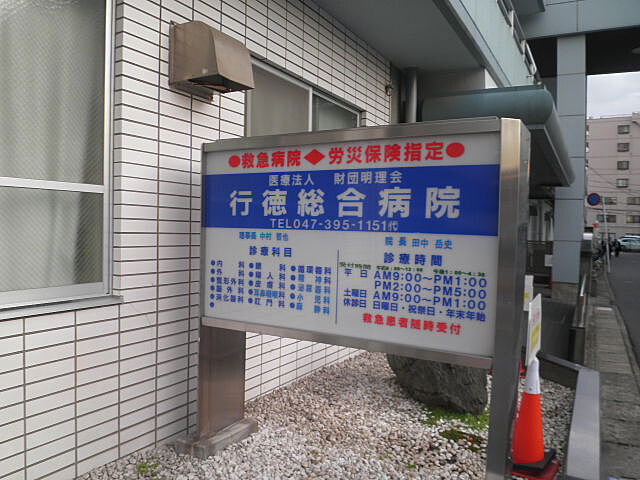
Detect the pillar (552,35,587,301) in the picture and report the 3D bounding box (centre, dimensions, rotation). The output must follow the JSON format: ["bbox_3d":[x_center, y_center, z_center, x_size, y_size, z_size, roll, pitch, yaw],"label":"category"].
[{"bbox_3d":[5.517,-1.560,10.656,0.570,5.733,0.580,2,1,28],"label":"pillar"}]

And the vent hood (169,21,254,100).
[{"bbox_3d":[-0.612,-1.059,2.767,0.388,0.362,0.311,2,1,31],"label":"vent hood"}]

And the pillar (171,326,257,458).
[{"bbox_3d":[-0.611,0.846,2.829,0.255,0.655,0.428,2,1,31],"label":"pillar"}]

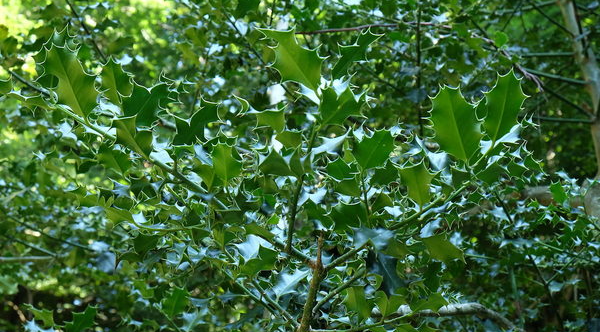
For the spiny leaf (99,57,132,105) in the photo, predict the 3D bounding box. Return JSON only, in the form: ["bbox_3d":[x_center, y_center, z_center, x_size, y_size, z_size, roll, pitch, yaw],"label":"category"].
[{"bbox_3d":[-0.183,-0.085,0.900,0.034,0.053,0.018,-12,23,-10],"label":"spiny leaf"}]

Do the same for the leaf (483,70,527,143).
[{"bbox_3d":[0.195,-0.057,0.860,0.040,0.072,0.018,14,16,12],"label":"leaf"}]

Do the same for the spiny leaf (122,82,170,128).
[{"bbox_3d":[-0.171,-0.067,1.000,0.042,0.059,0.017,37,25,0],"label":"spiny leaf"}]

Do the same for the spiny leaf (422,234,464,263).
[{"bbox_3d":[0.143,0.083,0.900,0.050,0.028,0.017,29,0,24],"label":"spiny leaf"}]

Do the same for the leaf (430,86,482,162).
[{"bbox_3d":[0.162,-0.043,0.930,0.048,0.079,0.018,-16,15,0],"label":"leaf"}]

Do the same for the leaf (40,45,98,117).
[{"bbox_3d":[-0.215,-0.080,0.840,0.045,0.078,0.020,-24,19,-11],"label":"leaf"}]

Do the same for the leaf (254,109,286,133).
[{"bbox_3d":[-0.030,-0.046,0.920,0.035,0.042,0.018,-36,45,0],"label":"leaf"}]

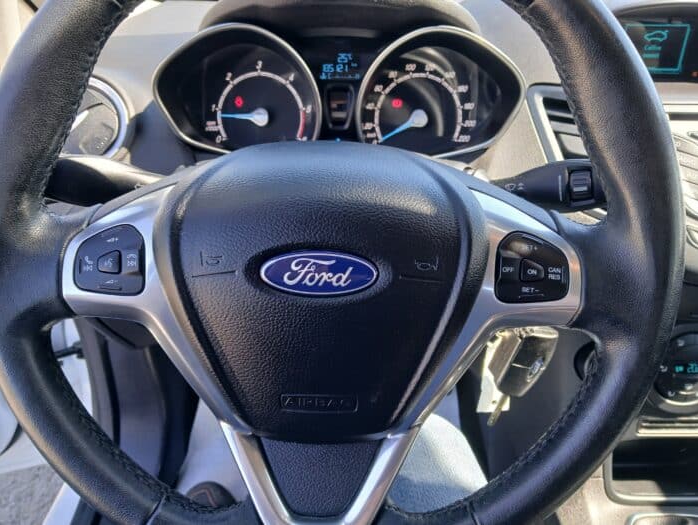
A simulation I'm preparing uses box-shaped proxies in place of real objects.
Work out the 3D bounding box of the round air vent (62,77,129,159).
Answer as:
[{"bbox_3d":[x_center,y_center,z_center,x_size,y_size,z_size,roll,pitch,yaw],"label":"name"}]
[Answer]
[{"bbox_3d":[-0.245,-0.130,0.485,0.083,0.083,0.026,0,10,-2],"label":"round air vent"}]

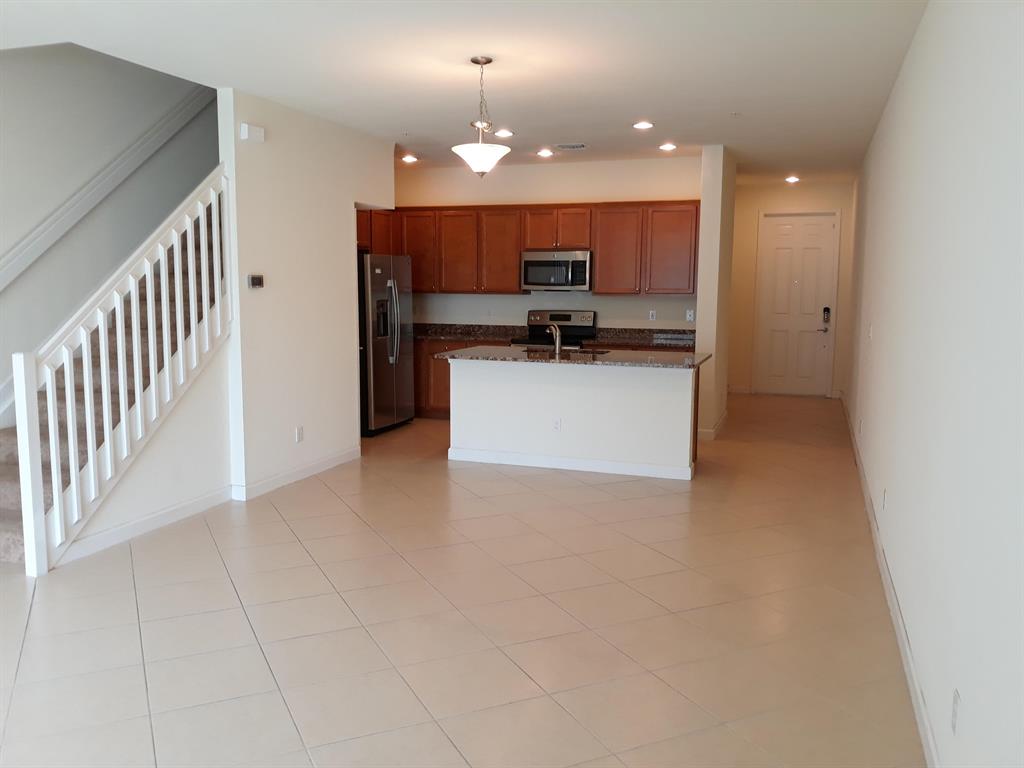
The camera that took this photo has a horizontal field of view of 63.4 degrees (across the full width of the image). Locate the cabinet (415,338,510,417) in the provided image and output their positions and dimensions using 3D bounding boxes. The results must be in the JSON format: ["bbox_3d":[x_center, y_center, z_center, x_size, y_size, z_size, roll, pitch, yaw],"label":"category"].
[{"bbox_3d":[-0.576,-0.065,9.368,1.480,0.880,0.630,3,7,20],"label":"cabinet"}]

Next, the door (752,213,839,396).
[{"bbox_3d":[3.852,-1.055,11.253,0.950,2.440,0.050,3,7,20],"label":"door"}]

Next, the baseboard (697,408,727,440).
[{"bbox_3d":[2.138,0.407,8.845,0.220,0.100,1.520,3,7,20],"label":"baseboard"}]

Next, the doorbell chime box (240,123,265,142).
[{"bbox_3d":[-1.749,-1.691,5.602,0.054,0.099,0.177,3,8,20],"label":"doorbell chime box"}]

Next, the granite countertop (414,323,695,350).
[{"bbox_3d":[0.185,-0.531,9.024,3.500,0.144,0.650,3,7,20],"label":"granite countertop"}]

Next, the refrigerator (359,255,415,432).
[{"bbox_3d":[-1.556,-0.434,8.605,0.800,1.785,0.920,3,7,20],"label":"refrigerator"}]

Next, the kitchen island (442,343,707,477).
[{"bbox_3d":[0.543,0.192,7.206,2.170,0.905,1.040,3,7,20],"label":"kitchen island"}]

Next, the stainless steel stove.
[{"bbox_3d":[0.447,-0.171,8.939,0.765,1.205,0.690,3,7,20],"label":"stainless steel stove"}]

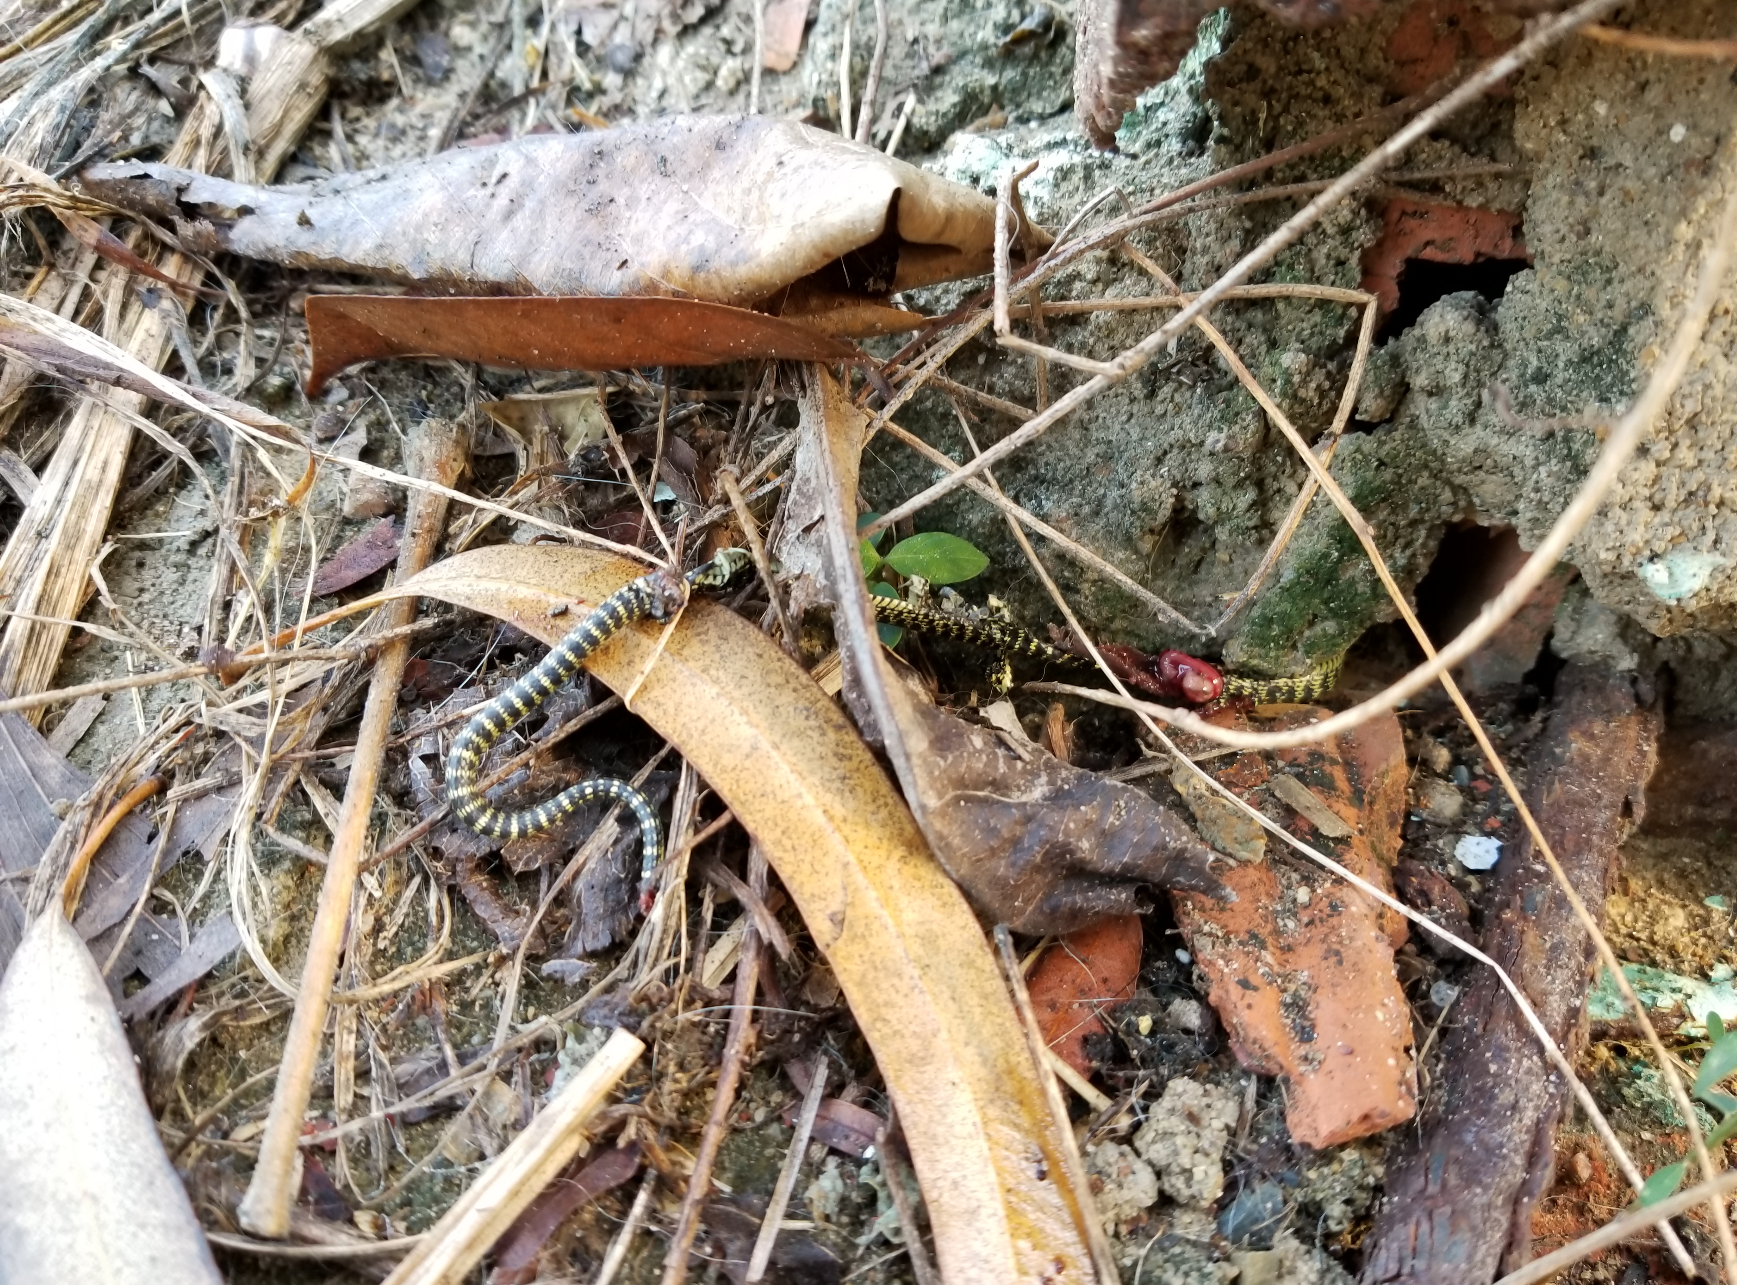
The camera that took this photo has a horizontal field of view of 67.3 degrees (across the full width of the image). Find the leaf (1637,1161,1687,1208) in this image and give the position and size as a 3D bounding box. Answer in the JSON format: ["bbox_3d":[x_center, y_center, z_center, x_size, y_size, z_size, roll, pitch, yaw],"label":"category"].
[{"bbox_3d":[0.155,0.105,0.255,0.011,0.005,0.005,-40,73,-19],"label":"leaf"}]

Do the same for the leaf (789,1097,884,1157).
[{"bbox_3d":[-0.007,0.100,0.271,0.019,0.005,0.008,18,65,5],"label":"leaf"}]

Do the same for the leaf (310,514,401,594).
[{"bbox_3d":[-0.125,-0.020,0.320,0.013,0.005,0.026,41,70,15],"label":"leaf"}]

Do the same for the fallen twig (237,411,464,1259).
[{"bbox_3d":[-0.113,0.030,0.292,0.011,0.011,0.186,3,65,-2],"label":"fallen twig"}]

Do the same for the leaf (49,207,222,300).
[{"bbox_3d":[-0.196,-0.104,0.347,0.054,0.006,0.008,26,66,9],"label":"leaf"}]

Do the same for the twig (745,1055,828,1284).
[{"bbox_3d":[-0.016,0.106,0.265,0.003,0.004,0.045,17,65,5],"label":"twig"}]

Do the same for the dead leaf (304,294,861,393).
[{"bbox_3d":[-0.070,-0.074,0.330,0.140,0.022,0.015,2,65,-2],"label":"dead leaf"}]

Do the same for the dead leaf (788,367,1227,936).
[{"bbox_3d":[0.015,0.003,0.297,0.057,0.030,0.163,-32,71,-16],"label":"dead leaf"}]

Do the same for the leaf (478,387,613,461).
[{"bbox_3d":[-0.084,-0.058,0.339,0.033,0.008,0.018,6,65,0],"label":"leaf"}]

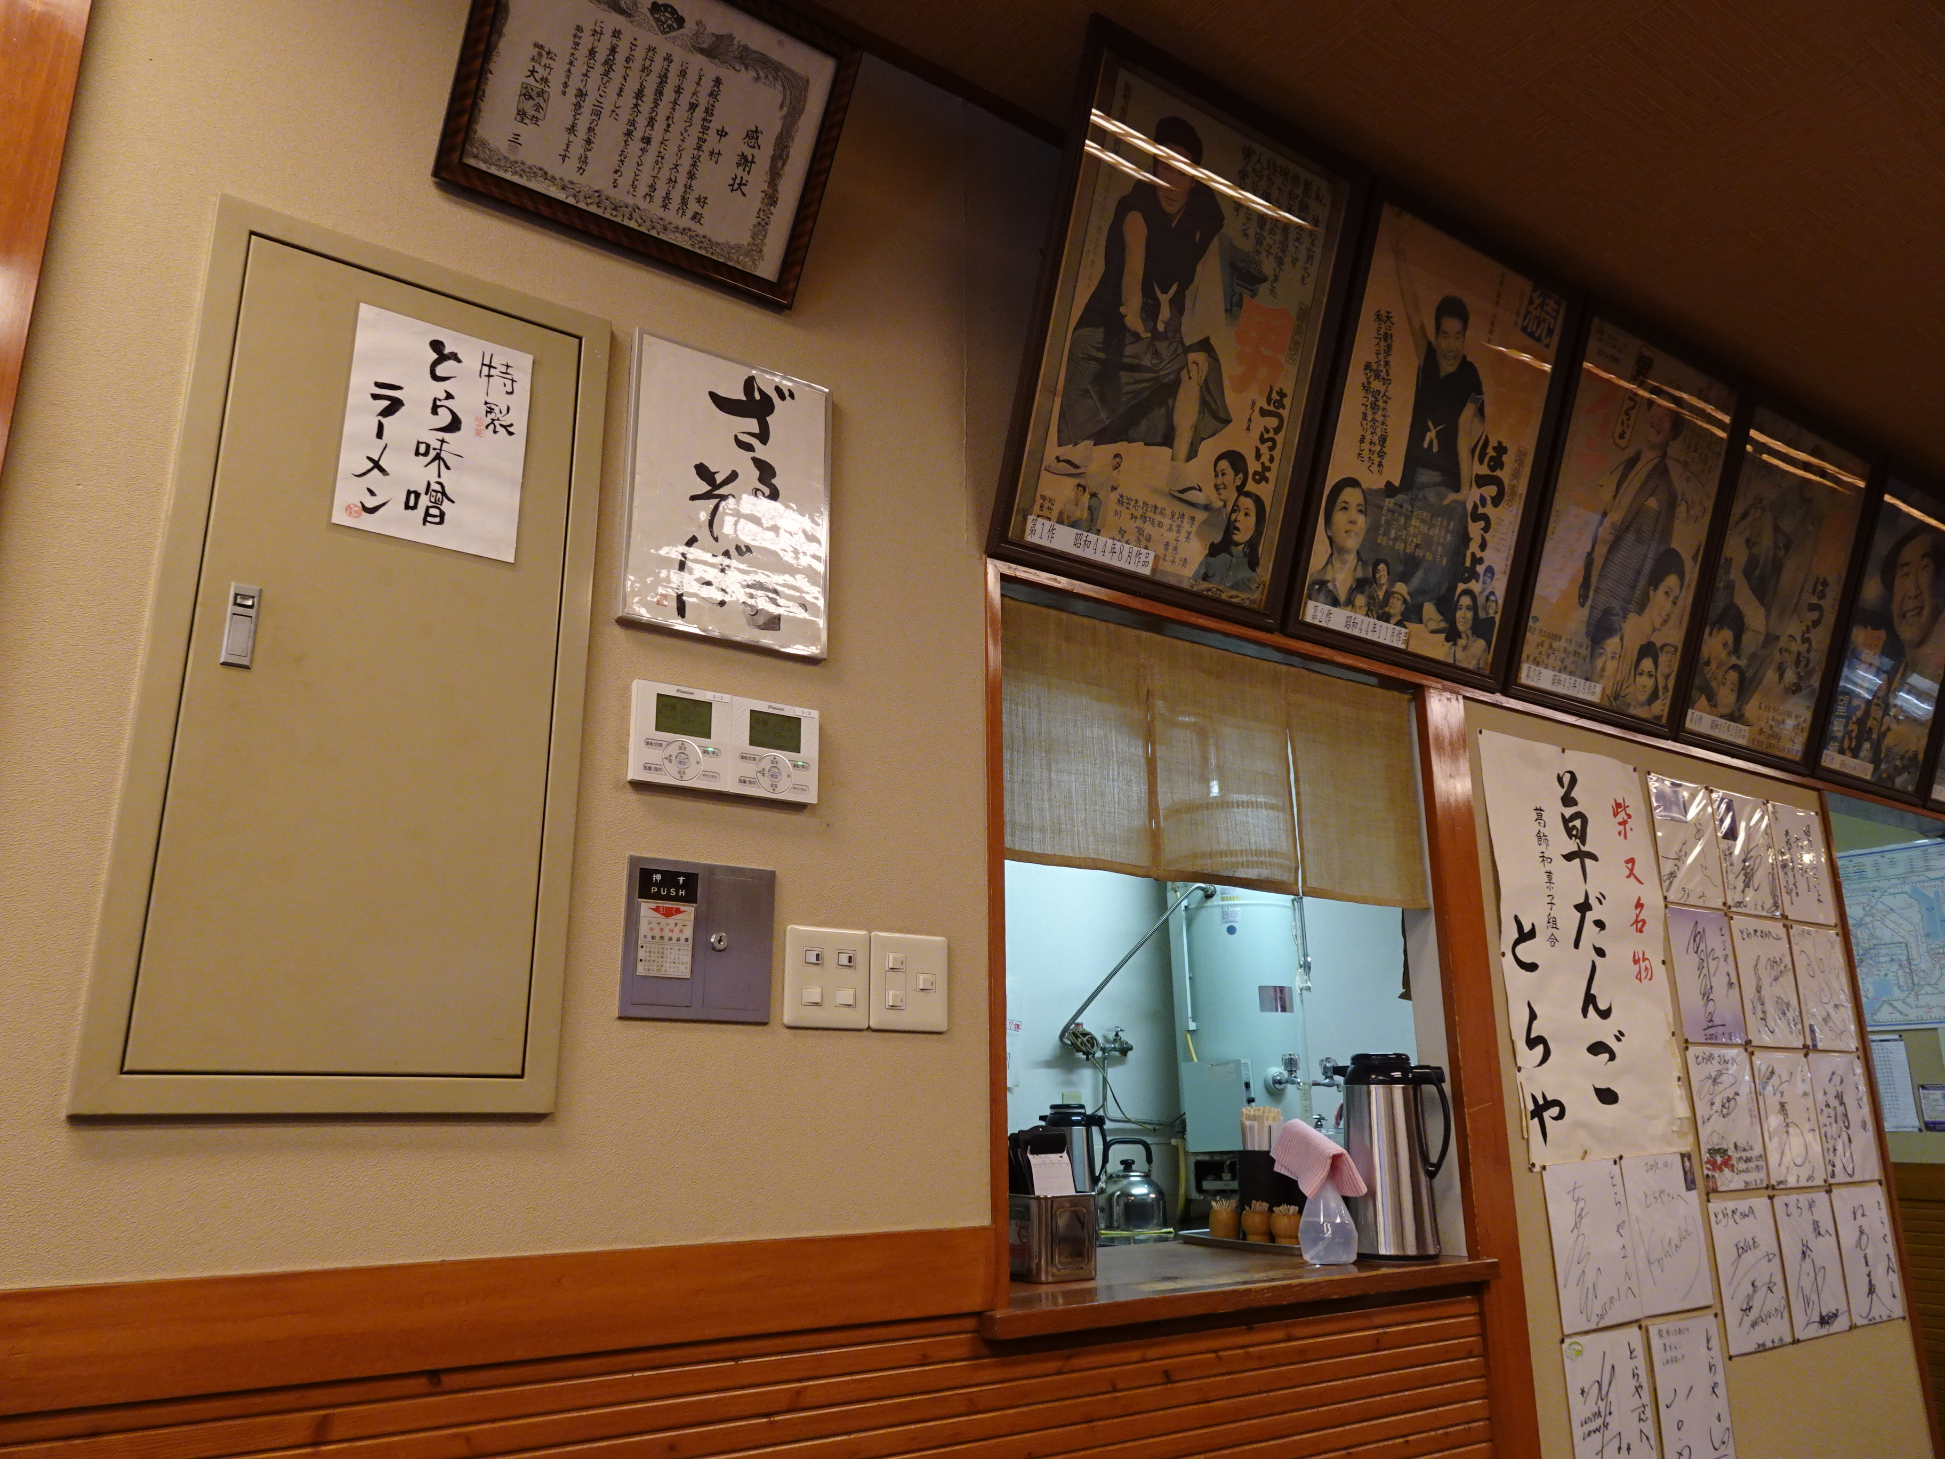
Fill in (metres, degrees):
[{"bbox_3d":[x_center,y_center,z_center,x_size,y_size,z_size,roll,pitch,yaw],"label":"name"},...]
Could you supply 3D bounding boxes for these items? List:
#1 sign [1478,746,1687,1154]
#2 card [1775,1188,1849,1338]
[{"bbox_3d":[1.184,0.417,2.588,0.541,0.776,0.006,10,-19,-33],"label":"sign"},{"bbox_3d":[1.749,1.110,2.800,0.242,0.272,0.005,10,-19,-33],"label":"card"}]

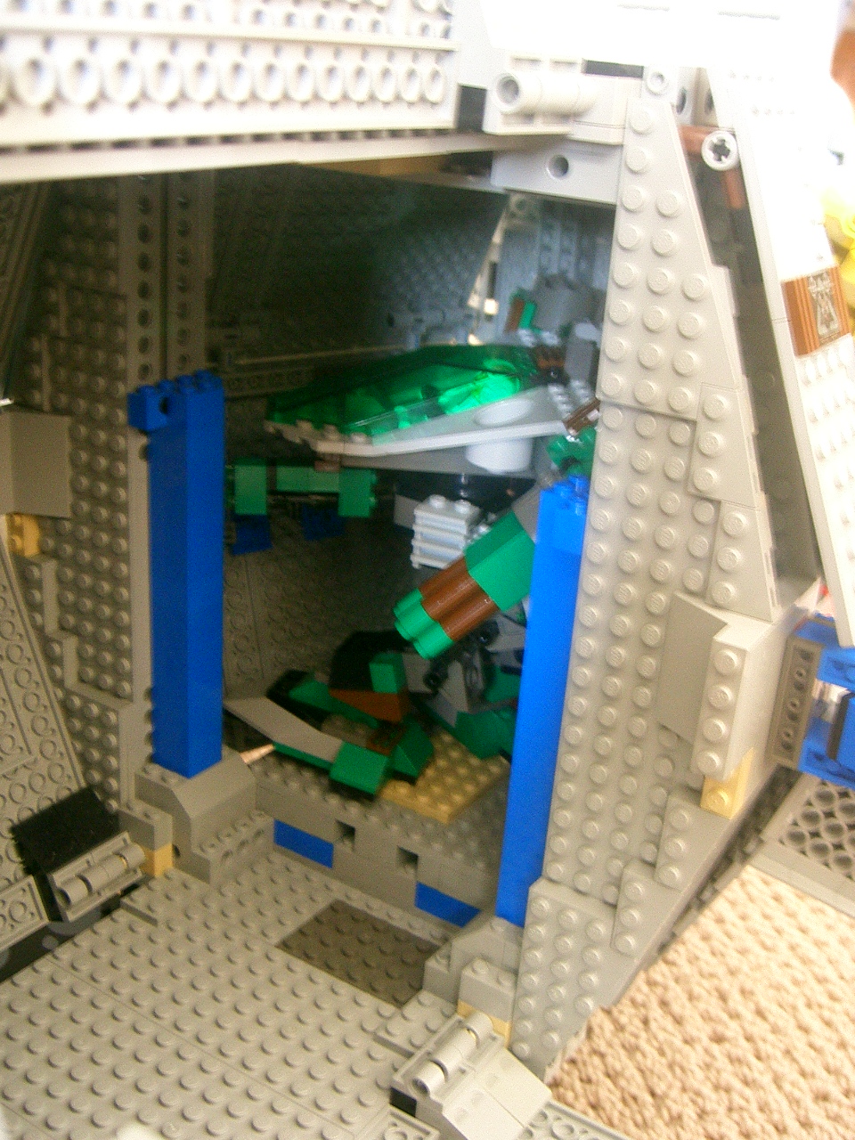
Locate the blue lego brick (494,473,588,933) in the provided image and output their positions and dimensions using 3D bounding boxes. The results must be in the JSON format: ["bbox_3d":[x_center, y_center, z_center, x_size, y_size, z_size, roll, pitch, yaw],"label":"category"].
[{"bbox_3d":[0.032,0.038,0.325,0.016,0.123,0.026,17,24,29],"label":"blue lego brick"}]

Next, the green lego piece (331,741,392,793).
[{"bbox_3d":[-0.020,0.062,0.411,0.016,0.010,0.015,17,24,29],"label":"green lego piece"}]

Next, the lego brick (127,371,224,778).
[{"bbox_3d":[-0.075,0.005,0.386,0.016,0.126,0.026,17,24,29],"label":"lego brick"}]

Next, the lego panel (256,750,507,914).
[{"bbox_3d":[-0.005,0.082,0.420,0.096,0.024,0.050,17,24,29],"label":"lego panel"}]

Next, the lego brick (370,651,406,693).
[{"bbox_3d":[-0.012,0.033,0.403,0.008,0.010,0.009,4,21,20],"label":"lego brick"}]

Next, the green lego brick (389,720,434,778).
[{"bbox_3d":[-0.005,0.058,0.423,0.014,0.010,0.017,17,24,29],"label":"green lego brick"}]

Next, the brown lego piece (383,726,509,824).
[{"bbox_3d":[0.005,0.067,0.426,0.032,0.005,0.046,17,24,29],"label":"brown lego piece"}]

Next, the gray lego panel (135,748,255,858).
[{"bbox_3d":[-0.074,0.072,0.413,0.024,0.019,0.032,17,24,29],"label":"gray lego panel"}]

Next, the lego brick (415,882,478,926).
[{"bbox_3d":[0.009,0.101,0.392,0.024,0.010,0.008,17,24,29],"label":"lego brick"}]

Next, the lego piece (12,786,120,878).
[{"bbox_3d":[-0.112,0.080,0.396,0.005,0.019,0.035,-11,9,36],"label":"lego piece"}]

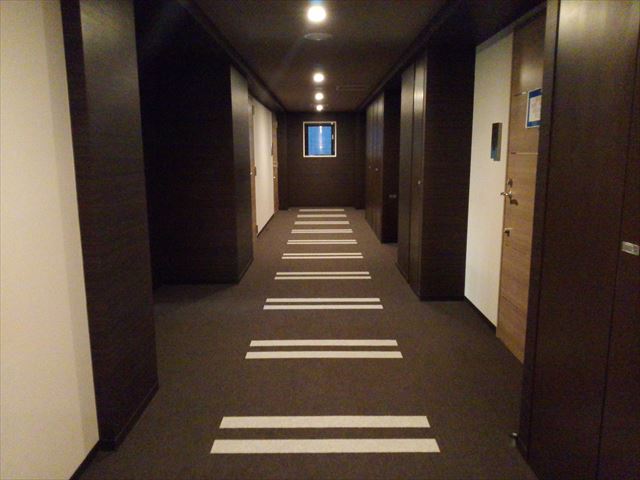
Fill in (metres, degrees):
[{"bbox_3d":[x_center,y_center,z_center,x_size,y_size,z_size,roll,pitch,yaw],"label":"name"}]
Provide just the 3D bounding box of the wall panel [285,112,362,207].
[{"bbox_3d":[0.081,-1.838,11.556,1.820,2.170,0.060,0,10,0],"label":"wall panel"}]

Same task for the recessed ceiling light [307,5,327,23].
[{"bbox_3d":[-0.022,-1.527,3.372,0.130,0.050,0.130,0,10,0],"label":"recessed ceiling light"}]

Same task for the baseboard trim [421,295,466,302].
[{"bbox_3d":[1.064,0.501,4.344,0.410,0.056,0.015,0,10,0],"label":"baseboard trim"}]

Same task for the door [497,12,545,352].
[{"bbox_3d":[1.247,-0.254,2.895,0.050,2.040,0.860,0,10,0],"label":"door"}]

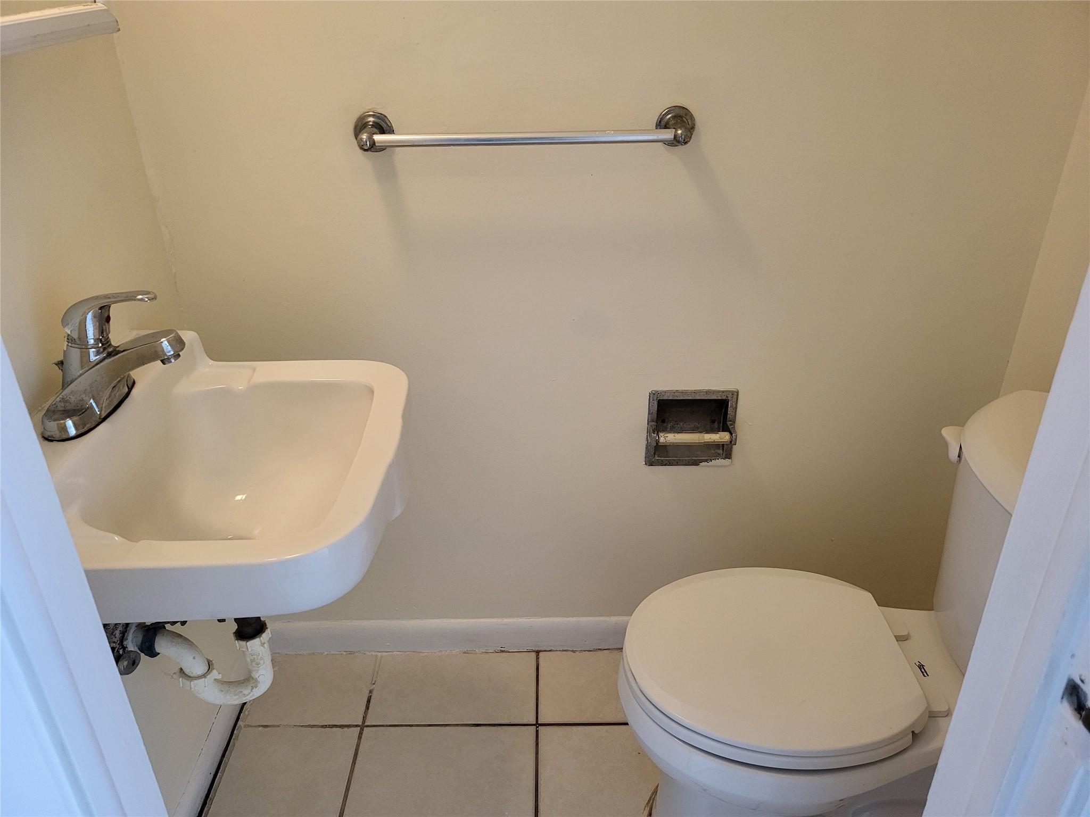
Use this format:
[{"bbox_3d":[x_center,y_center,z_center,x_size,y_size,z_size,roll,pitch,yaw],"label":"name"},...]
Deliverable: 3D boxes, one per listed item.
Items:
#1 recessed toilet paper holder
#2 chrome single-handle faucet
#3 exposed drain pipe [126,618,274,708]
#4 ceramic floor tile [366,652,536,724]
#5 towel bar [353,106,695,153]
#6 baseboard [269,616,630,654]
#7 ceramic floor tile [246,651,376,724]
[{"bbox_3d":[0.267,0.032,1.507,0.161,0.158,0.064,-1,29,0],"label":"recessed toilet paper holder"},{"bbox_3d":[-0.513,-0.066,0.984,0.165,0.153,0.162,-1,29,0],"label":"chrome single-handle faucet"},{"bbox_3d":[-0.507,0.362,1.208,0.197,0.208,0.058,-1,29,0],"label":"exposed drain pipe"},{"bbox_3d":[-0.184,0.570,1.669,0.337,0.009,0.187,-1,29,0],"label":"ceramic floor tile"},{"bbox_3d":[-0.031,-0.405,1.207,0.515,0.059,0.074,-1,29,0],"label":"towel bar"},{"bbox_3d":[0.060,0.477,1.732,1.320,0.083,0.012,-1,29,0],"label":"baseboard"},{"bbox_3d":[-0.475,0.574,1.671,0.232,0.009,0.187,-1,29,0],"label":"ceramic floor tile"}]

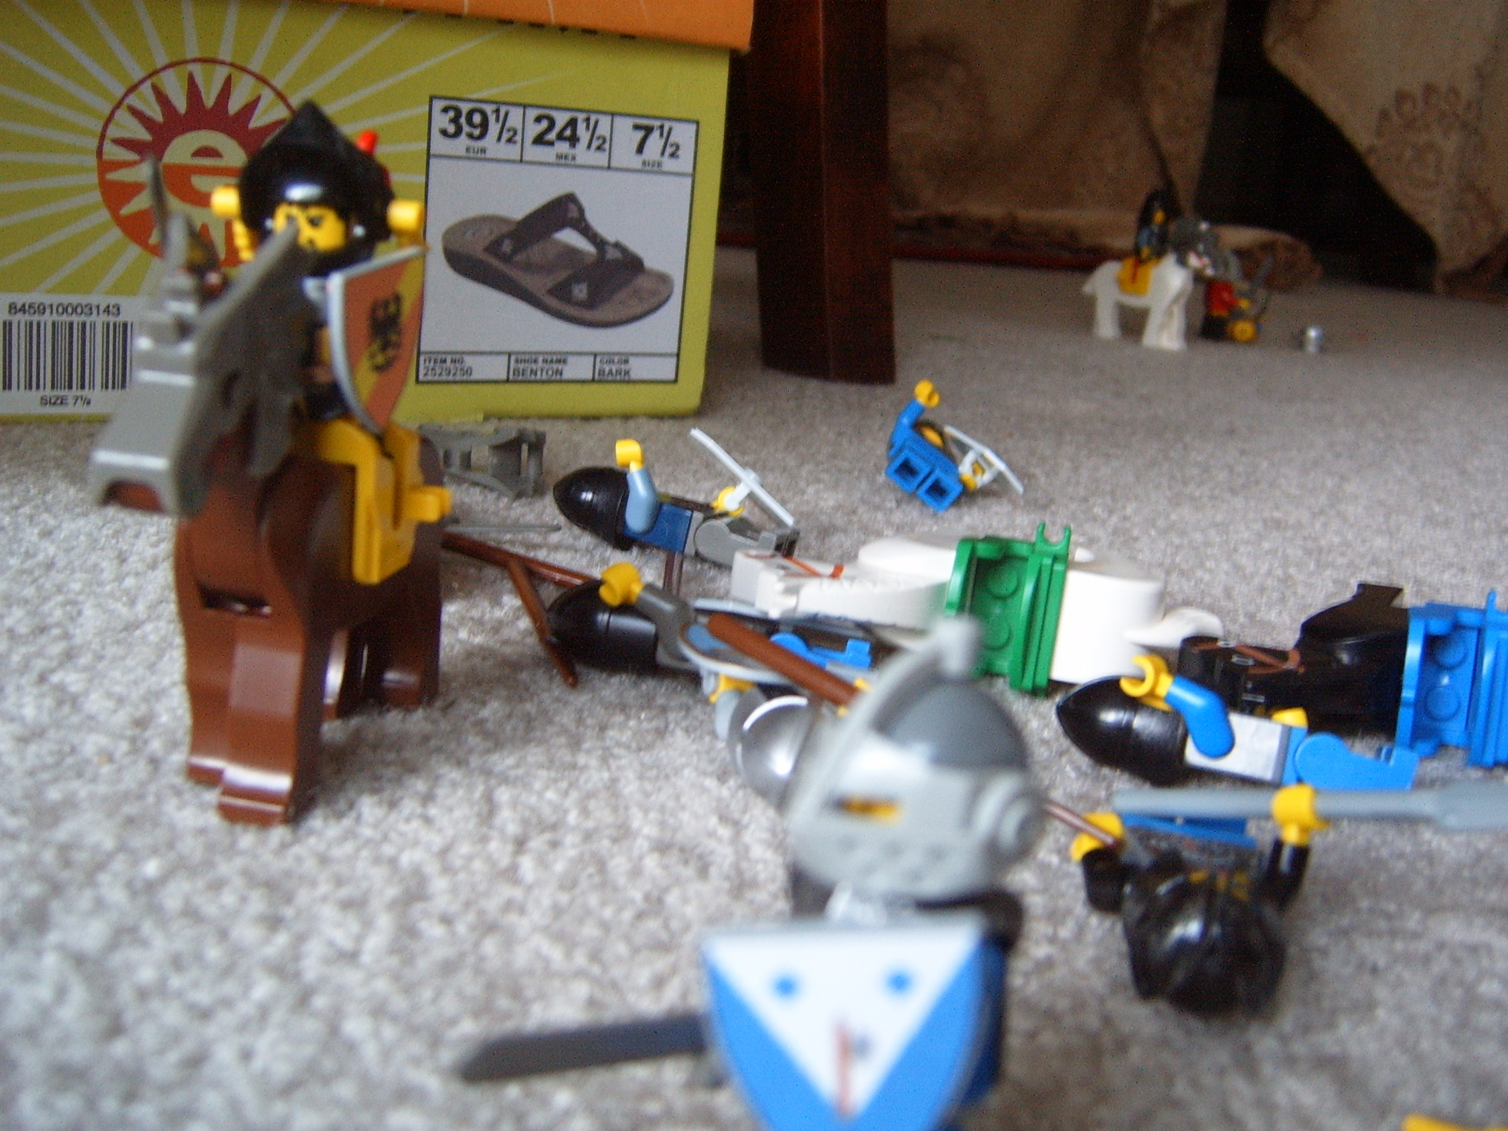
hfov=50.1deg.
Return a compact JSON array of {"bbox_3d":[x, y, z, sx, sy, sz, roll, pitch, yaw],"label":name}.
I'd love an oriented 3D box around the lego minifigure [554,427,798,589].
[{"bbox_3d":[-0.014,-0.012,0.295,0.043,0.023,0.022,17,5,12],"label":"lego minifigure"}]

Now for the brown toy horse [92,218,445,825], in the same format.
[{"bbox_3d":[-0.053,-0.006,0.185,0.018,0.064,0.065,8,16,9],"label":"brown toy horse"}]

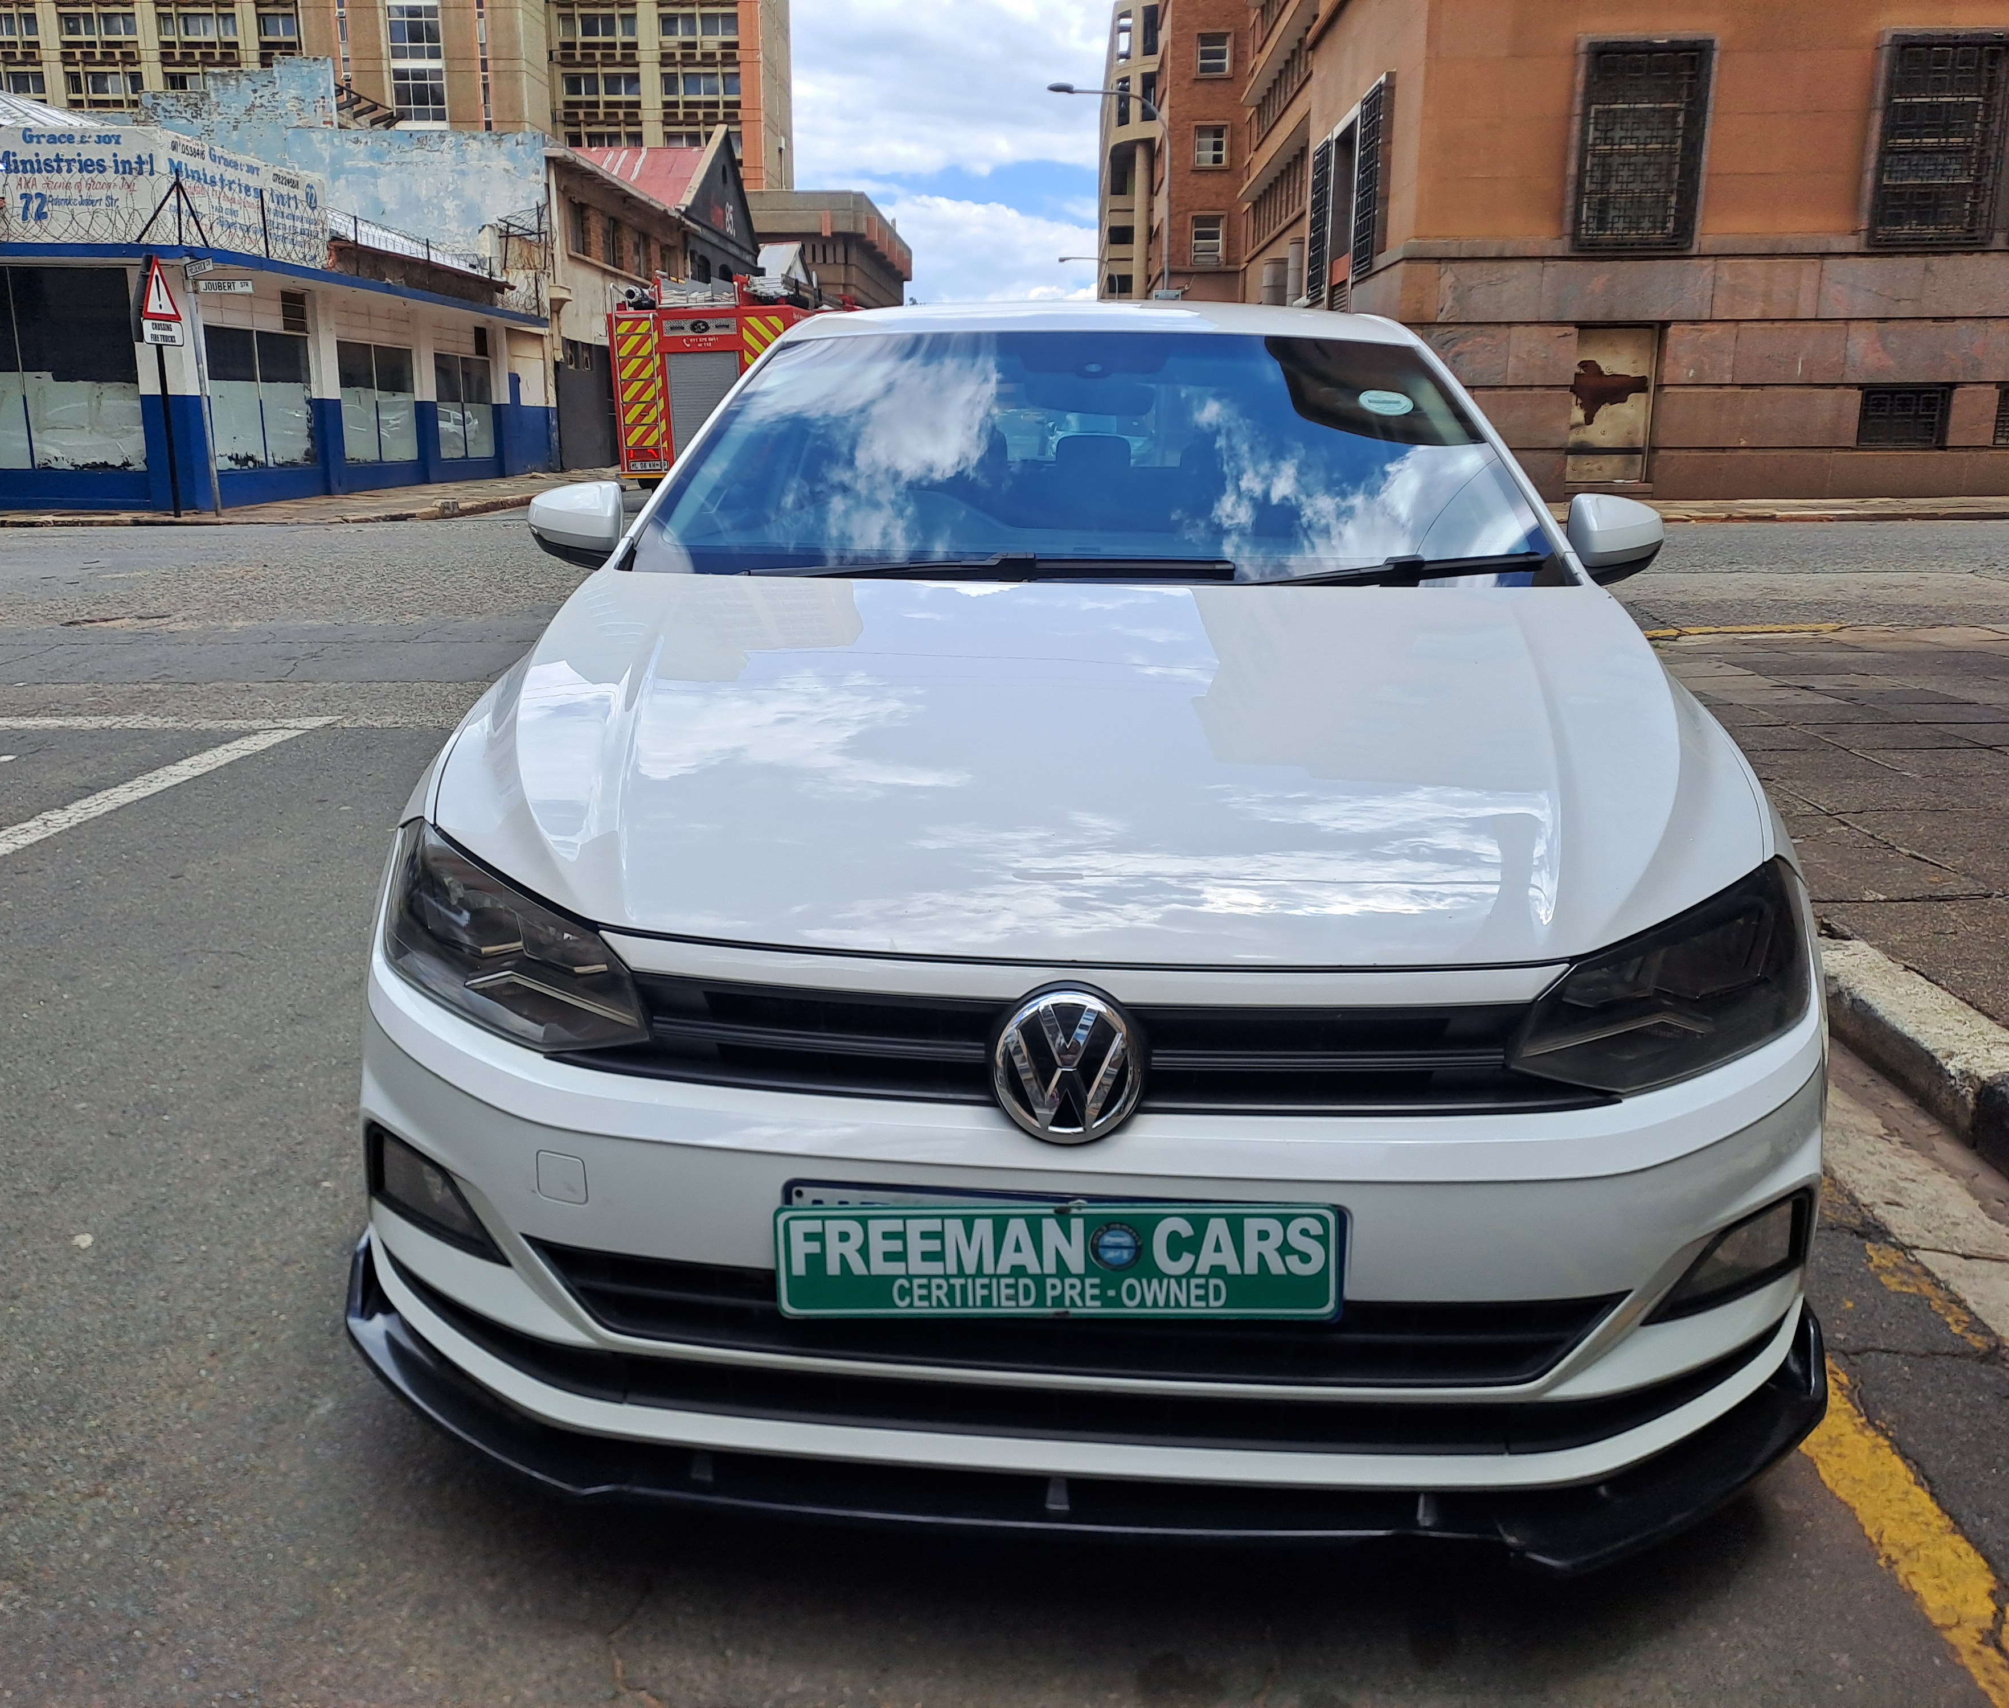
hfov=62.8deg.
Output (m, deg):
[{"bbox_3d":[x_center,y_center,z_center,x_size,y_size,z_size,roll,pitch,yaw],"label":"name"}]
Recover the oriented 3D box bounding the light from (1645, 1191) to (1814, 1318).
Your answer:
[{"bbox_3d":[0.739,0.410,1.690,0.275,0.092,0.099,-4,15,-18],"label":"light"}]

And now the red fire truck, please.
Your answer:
[{"bbox_3d":[-3.368,-7.102,25.442,2.500,2.950,7.500,3,14,10],"label":"red fire truck"}]

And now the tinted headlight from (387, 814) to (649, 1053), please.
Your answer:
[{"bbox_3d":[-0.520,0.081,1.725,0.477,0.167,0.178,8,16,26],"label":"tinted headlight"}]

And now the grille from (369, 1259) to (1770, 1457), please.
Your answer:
[{"bbox_3d":[0.065,0.498,1.687,1.510,0.095,0.280,2,14,3],"label":"grille"}]

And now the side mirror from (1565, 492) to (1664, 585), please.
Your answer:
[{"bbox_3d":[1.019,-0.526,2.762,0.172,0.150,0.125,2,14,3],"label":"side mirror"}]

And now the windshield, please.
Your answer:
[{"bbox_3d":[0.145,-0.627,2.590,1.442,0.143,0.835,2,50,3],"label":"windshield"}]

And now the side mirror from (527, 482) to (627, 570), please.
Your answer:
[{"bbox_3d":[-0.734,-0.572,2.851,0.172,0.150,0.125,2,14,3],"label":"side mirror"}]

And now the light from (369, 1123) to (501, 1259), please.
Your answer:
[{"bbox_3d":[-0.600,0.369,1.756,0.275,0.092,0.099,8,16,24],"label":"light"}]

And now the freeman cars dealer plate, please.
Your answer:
[{"bbox_3d":[0.049,0.378,1.519,0.520,0.113,0.018,-1,14,4],"label":"freeman cars dealer plate"}]

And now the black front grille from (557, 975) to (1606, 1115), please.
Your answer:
[{"bbox_3d":[0.067,0.180,1.529,1.045,0.115,0.130,2,14,3],"label":"black front grille"}]

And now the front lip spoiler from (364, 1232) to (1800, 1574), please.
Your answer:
[{"bbox_3d":[0.065,0.570,1.747,1.740,0.185,0.460,2,14,3],"label":"front lip spoiler"}]

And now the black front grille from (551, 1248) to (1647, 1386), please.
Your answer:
[{"bbox_3d":[0.062,0.431,1.583,1.090,0.110,0.115,2,14,3],"label":"black front grille"}]

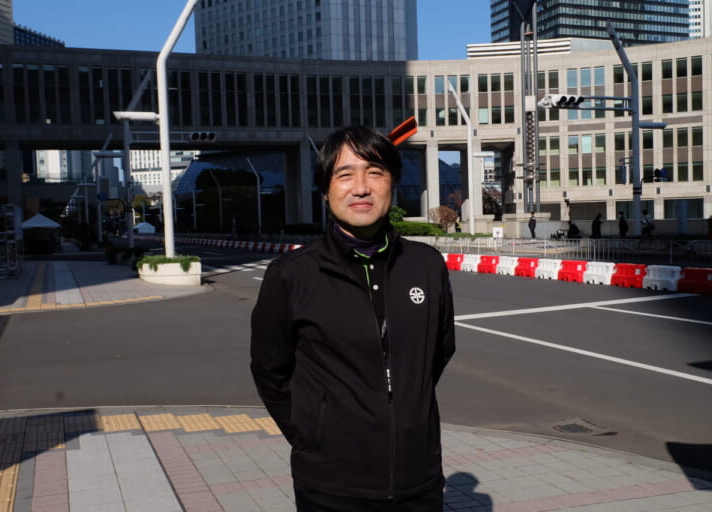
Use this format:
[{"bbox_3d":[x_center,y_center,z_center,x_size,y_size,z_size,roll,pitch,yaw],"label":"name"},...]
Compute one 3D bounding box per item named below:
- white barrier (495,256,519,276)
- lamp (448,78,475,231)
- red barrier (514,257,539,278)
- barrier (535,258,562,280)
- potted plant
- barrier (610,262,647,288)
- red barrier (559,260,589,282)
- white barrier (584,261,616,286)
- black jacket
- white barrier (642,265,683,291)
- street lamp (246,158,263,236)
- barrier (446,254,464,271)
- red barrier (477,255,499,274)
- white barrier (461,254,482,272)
[{"bbox_3d":[4.557,0.292,22.032,0.400,0.510,1.000,-3,3,-23],"label":"white barrier"},{"bbox_3d":[5.711,-5.242,40.540,1.427,8.418,0.300,-3,3,-26],"label":"lamp"},{"bbox_3d":[4.946,0.325,21.116,0.400,0.510,1.000,-3,3,-23],"label":"red barrier"},{"bbox_3d":[5.334,0.358,20.200,0.400,0.510,1.000,-3,3,-23],"label":"barrier"},{"bbox_3d":[-5.080,0.380,20.335,1.650,0.740,1.600,-3,3,-14],"label":"potted plant"},{"bbox_3d":[6.500,0.456,17.451,0.400,0.510,1.000,-3,3,-23],"label":"barrier"},{"bbox_3d":[5.621,0.371,19.030,0.380,0.550,1.000,-3,3,-23],"label":"red barrier"},{"bbox_3d":[6.010,0.404,18.132,0.380,0.550,1.000,-3,3,-23],"label":"white barrier"},{"bbox_3d":[0.004,0.240,1.875,0.490,0.645,0.290,-3,3,-20],"label":"black jacket"},{"bbox_3d":[6.888,0.489,16.534,0.400,0.510,1.000,-3,3,-23],"label":"white barrier"},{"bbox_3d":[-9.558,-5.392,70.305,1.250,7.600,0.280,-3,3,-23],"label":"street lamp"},{"bbox_3d":[3.392,0.194,24.781,0.400,0.510,1.000,-3,3,-23],"label":"barrier"},{"bbox_3d":[4.118,0.244,22.498,0.380,0.550,1.000,-3,3,-23],"label":"red barrier"},{"bbox_3d":[3.720,0.210,23.415,0.380,0.550,1.000,-3,3,-23],"label":"white barrier"}]

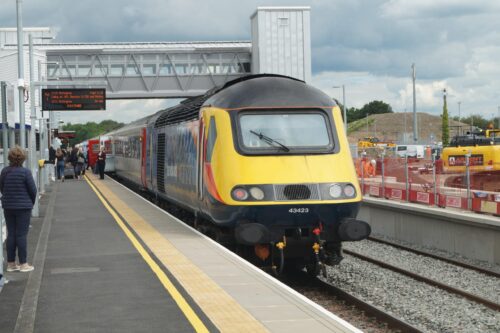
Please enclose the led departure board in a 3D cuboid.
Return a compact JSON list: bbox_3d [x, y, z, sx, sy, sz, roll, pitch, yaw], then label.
[{"bbox_3d":[-4.101,-1.555,26.616,1.450,0.520,0.250,-1,1,-9],"label":"led departure board"}]

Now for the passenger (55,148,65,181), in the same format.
[{"bbox_3d":[-9.265,-0.124,55.328,0.500,1.640,0.500,-1,1,-9],"label":"passenger"}]

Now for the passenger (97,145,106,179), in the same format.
[{"bbox_3d":[-7.316,-0.181,55.924,0.500,1.640,0.360,-1,1,5],"label":"passenger"}]

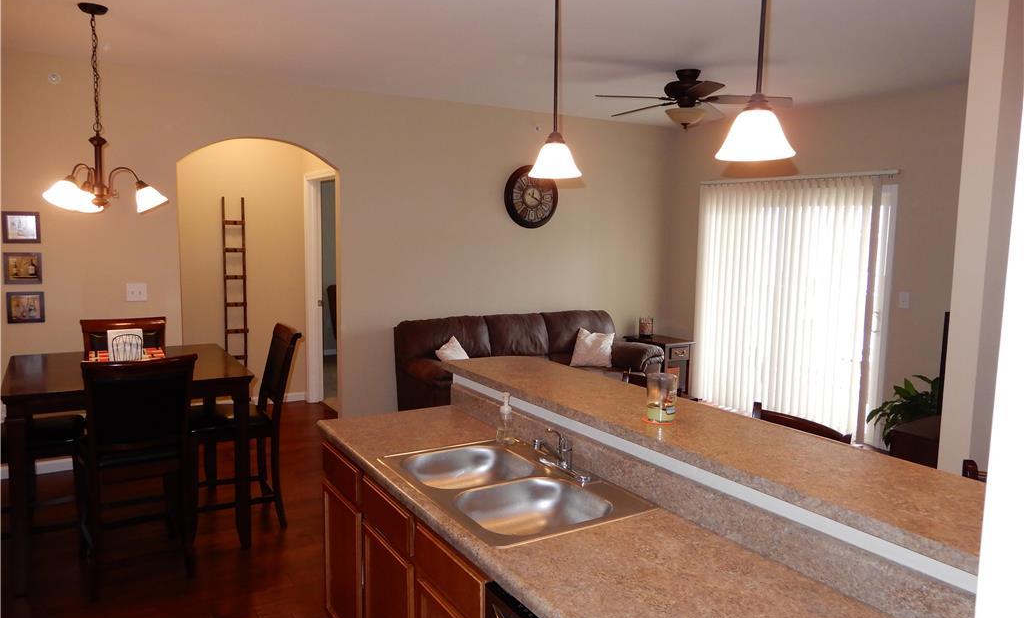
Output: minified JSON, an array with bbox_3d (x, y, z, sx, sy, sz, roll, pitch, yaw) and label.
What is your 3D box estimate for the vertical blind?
[{"bbox_3d":[2.329,-0.070,6.188,0.090,2.130,1.950,-3,7,-32],"label":"vertical blind"}]

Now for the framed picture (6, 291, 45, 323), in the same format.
[{"bbox_3d":[-3.152,-0.007,4.609,0.200,0.200,0.020,-3,7,-32],"label":"framed picture"}]

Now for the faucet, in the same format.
[{"bbox_3d":[0.150,0.464,2.354,0.150,0.140,0.290,-3,7,-31],"label":"faucet"}]

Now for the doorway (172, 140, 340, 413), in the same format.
[{"bbox_3d":[-1.928,-0.115,5.493,1.165,2.330,0.120,-3,7,-31],"label":"doorway"}]

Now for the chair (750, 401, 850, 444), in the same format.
[{"bbox_3d":[0.764,0.902,2.374,0.500,1.070,0.460,-2,7,-22],"label":"chair"}]

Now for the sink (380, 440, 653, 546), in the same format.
[{"bbox_3d":[-0.011,0.644,2.290,0.565,0.180,0.825,-3,7,-32],"label":"sink"}]

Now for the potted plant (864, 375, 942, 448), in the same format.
[{"bbox_3d":[2.808,0.724,4.965,0.540,0.550,0.540,-3,7,-31],"label":"potted plant"}]

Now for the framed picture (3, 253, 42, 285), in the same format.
[{"bbox_3d":[-3.179,-0.260,4.617,0.205,0.203,0.020,-3,7,-31],"label":"framed picture"}]

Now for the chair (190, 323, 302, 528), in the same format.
[{"bbox_3d":[-1.536,0.669,3.988,0.610,1.085,0.475,-3,7,-32],"label":"chair"}]

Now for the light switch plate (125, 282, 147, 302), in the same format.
[{"bbox_3d":[-2.607,-0.114,4.943,0.121,0.121,0.010,-3,7,-32],"label":"light switch plate"}]

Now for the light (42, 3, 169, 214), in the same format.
[{"bbox_3d":[-2.097,-1.006,3.623,0.580,1.020,0.580,-3,7,-32],"label":"light"}]

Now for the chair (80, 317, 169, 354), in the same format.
[{"bbox_3d":[-2.244,0.638,4.195,0.475,1.085,0.610,-3,7,-32],"label":"chair"}]

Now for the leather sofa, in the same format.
[{"bbox_3d":[0.222,0.550,6.188,2.280,0.910,0.960,-3,7,-31],"label":"leather sofa"}]

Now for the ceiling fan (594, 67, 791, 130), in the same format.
[{"bbox_3d":[1.174,-1.405,4.797,1.270,0.400,1.270,-3,7,-31],"label":"ceiling fan"}]

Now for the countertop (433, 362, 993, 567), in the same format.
[{"bbox_3d":[0.547,0.376,2.330,0.485,0.040,2.530,-3,7,-31],"label":"countertop"}]

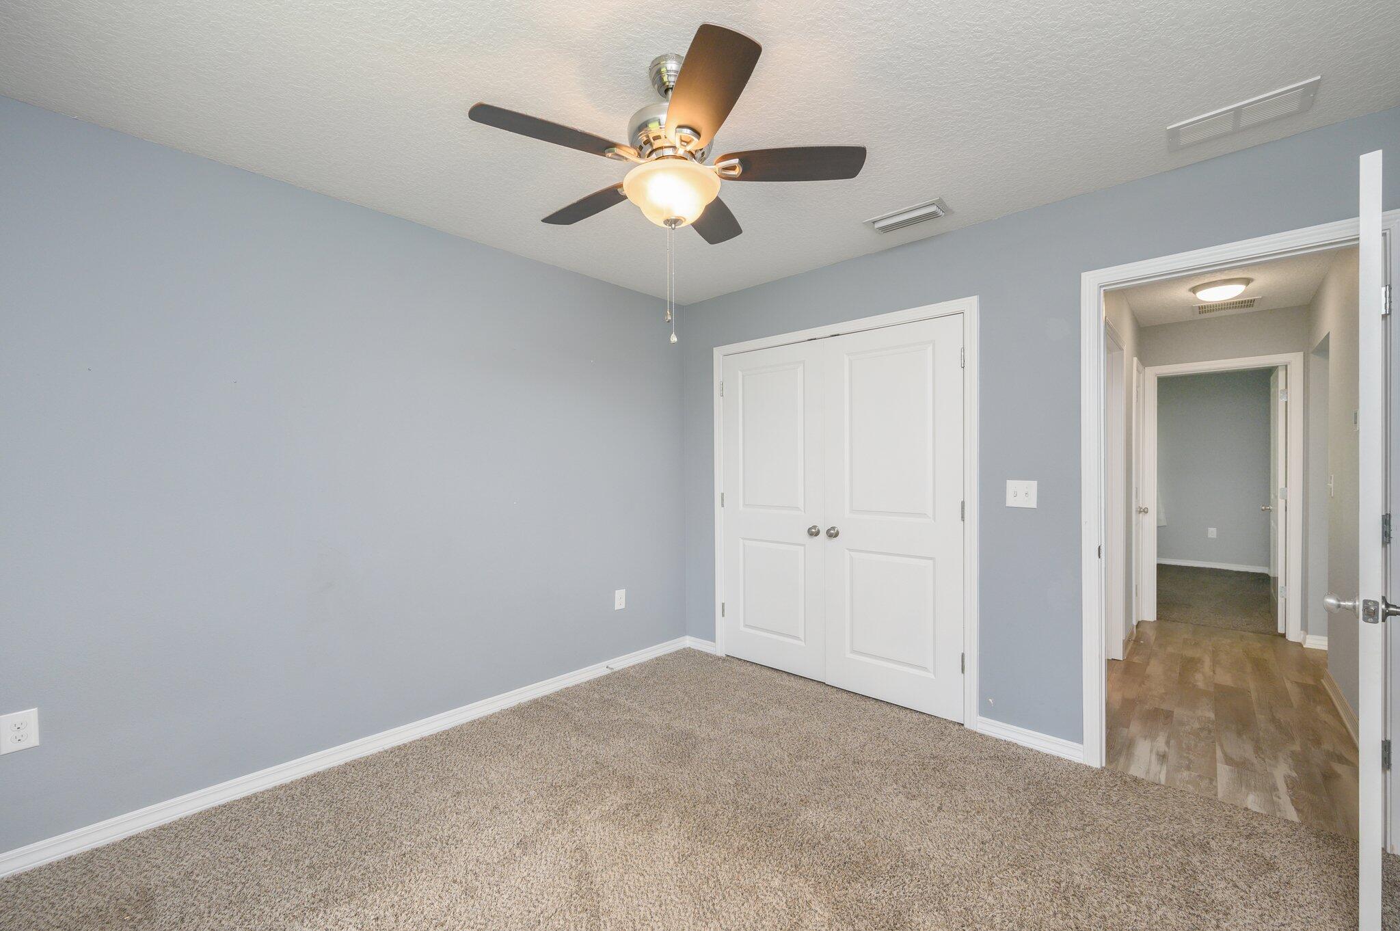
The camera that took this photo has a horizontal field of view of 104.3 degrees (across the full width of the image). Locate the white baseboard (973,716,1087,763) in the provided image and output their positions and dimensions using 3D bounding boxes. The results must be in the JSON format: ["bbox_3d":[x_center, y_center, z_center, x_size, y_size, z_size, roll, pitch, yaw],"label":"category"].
[{"bbox_3d":[1.485,1.238,2.465,0.415,0.080,0.015,0,0,43],"label":"white baseboard"}]

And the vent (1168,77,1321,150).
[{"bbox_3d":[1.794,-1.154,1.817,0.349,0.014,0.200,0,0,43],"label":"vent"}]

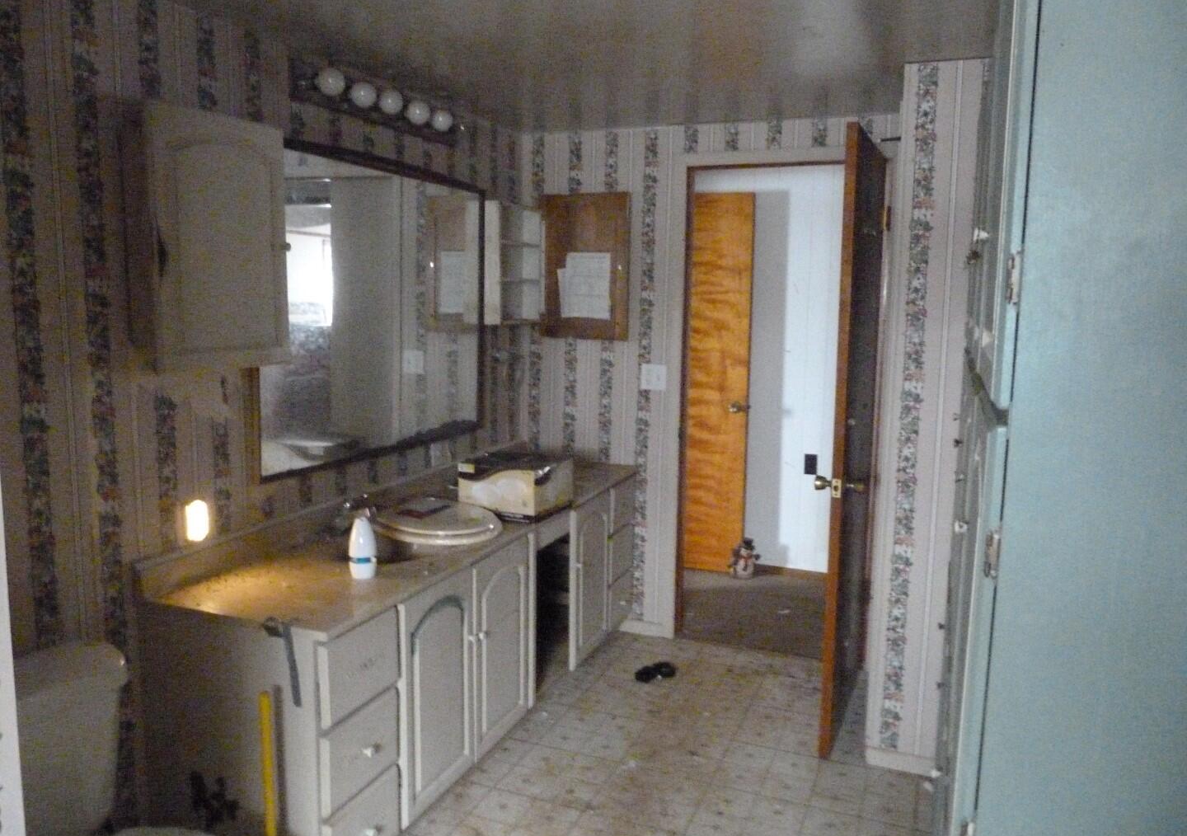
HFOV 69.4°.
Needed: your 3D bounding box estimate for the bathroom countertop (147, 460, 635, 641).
[{"bbox_3d":[-0.460,0.367,3.008,0.566,0.040,2.105,4,8,22],"label":"bathroom countertop"}]

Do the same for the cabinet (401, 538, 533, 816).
[{"bbox_3d":[-0.606,0.730,2.723,0.540,0.636,0.783,4,8,22],"label":"cabinet"}]

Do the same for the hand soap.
[{"bbox_3d":[-0.632,0.347,2.343,0.078,0.170,0.078,1,7,0],"label":"hand soap"}]

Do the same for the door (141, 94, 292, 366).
[{"bbox_3d":[-0.998,-0.458,2.245,0.082,0.627,0.449,4,8,22],"label":"door"}]

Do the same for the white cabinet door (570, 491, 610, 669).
[{"bbox_3d":[-0.014,0.644,3.486,0.022,0.630,0.345,3,8,22],"label":"white cabinet door"}]

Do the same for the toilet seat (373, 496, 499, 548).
[{"bbox_3d":[-0.517,0.336,2.840,0.460,0.060,0.375,8,10,44],"label":"toilet seat"}]

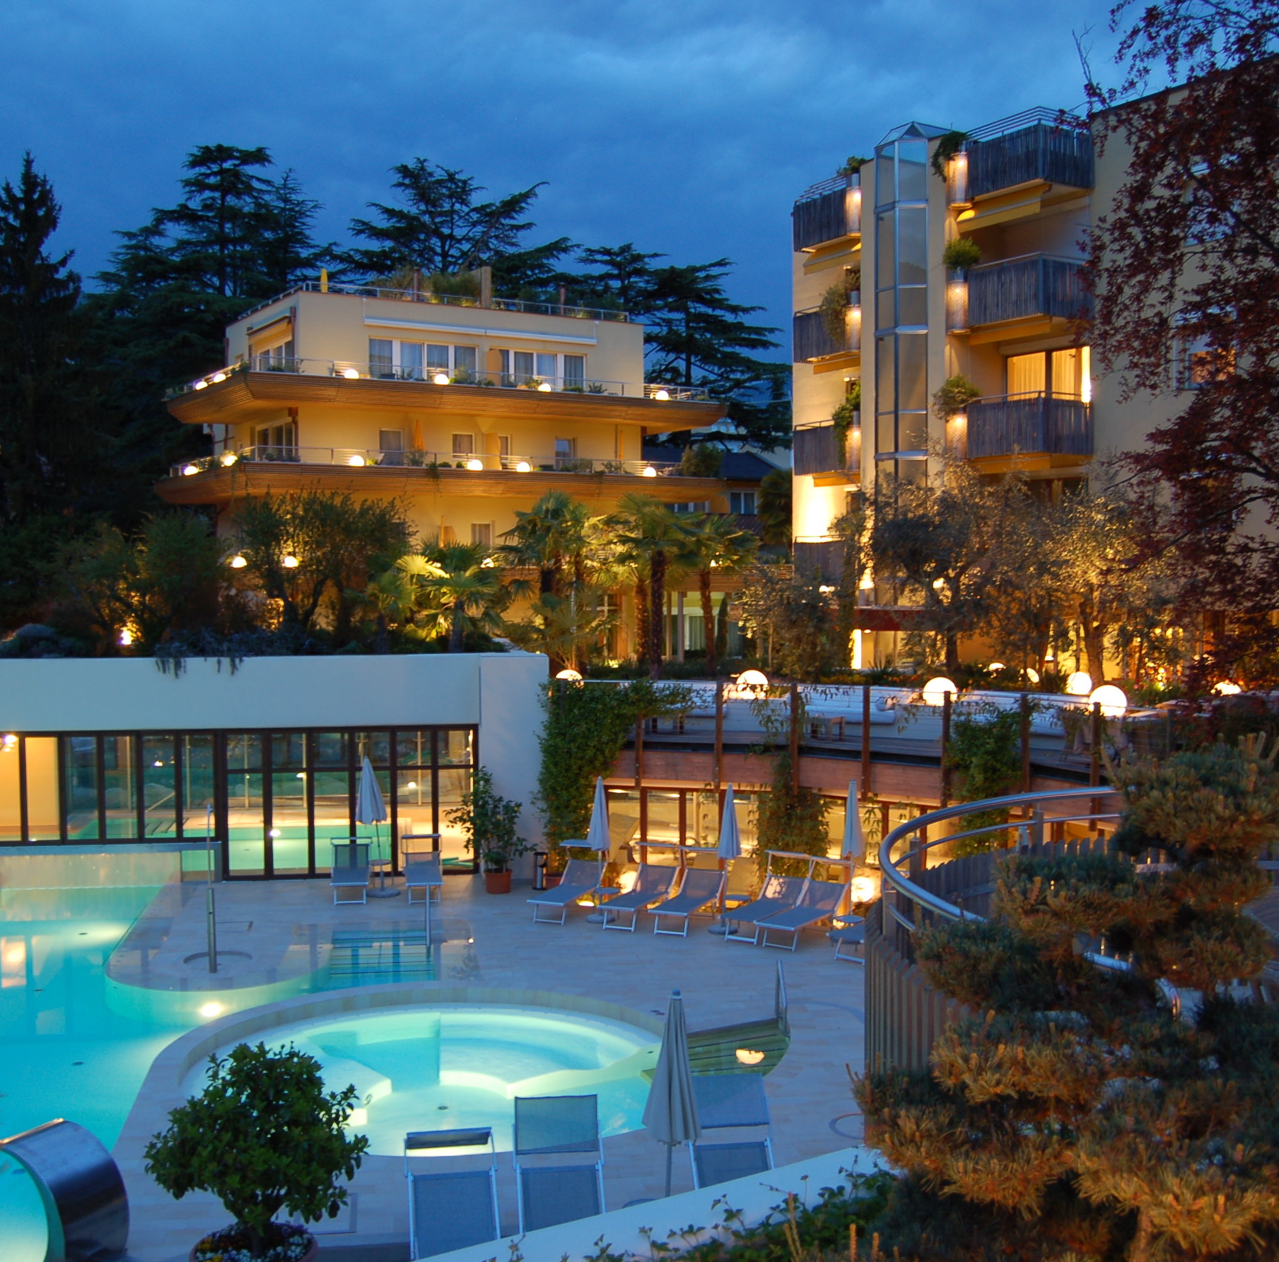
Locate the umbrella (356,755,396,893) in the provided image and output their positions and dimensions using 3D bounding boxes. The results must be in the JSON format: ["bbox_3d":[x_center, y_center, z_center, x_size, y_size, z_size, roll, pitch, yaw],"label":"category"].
[{"bbox_3d":[-4.754,3.530,25.808,0.660,2.460,0.620,0,3,0],"label":"umbrella"}]

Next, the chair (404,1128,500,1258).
[{"bbox_3d":[-1.488,4.967,11.424,0.740,1.200,1.880,-1,3,-8],"label":"chair"}]

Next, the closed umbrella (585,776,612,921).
[{"bbox_3d":[-0.665,3.720,24.358,0.500,2.440,0.500,0,3,0],"label":"closed umbrella"}]

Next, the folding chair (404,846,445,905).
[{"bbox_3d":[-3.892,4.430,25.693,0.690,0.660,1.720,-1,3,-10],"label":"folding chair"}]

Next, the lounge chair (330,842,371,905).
[{"bbox_3d":[-5.345,4.429,26.231,0.690,0.900,1.800,-1,3,-8],"label":"lounge chair"}]

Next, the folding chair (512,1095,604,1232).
[{"bbox_3d":[-0.603,4.855,11.563,0.740,1.400,1.900,-1,3,-7],"label":"folding chair"}]

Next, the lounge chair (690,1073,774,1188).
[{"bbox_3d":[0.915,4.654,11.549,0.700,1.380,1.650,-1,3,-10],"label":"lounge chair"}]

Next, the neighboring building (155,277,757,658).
[{"bbox_3d":[-7.736,-6.141,57.022,19.700,13.400,13.000,-2,3,-31],"label":"neighboring building"}]

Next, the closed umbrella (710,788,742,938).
[{"bbox_3d":[1.453,3.747,23.522,0.520,2.440,0.520,0,3,0],"label":"closed umbrella"}]

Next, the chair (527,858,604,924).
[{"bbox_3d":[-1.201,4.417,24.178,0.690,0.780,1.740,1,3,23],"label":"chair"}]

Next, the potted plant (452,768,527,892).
[{"bbox_3d":[-2.744,3.691,26.451,1.400,2.320,1.250,-1,3,-7],"label":"potted plant"}]

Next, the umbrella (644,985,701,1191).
[{"bbox_3d":[0.268,4.294,12.090,0.500,2.460,0.500,0,3,0],"label":"umbrella"}]

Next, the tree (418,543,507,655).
[{"bbox_3d":[-3.713,-0.547,30.057,1.850,2.600,1.850,0,3,0],"label":"tree"}]

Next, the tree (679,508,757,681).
[{"bbox_3d":[1.930,-0.871,35.089,1.950,4.100,1.950,0,3,0],"label":"tree"}]

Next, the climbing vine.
[{"bbox_3d":[-0.572,2.566,26.754,2.800,3.300,0.900,0,3,12],"label":"climbing vine"}]

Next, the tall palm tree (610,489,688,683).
[{"bbox_3d":[0.222,-1.002,33.096,1.800,4.400,1.800,0,3,0],"label":"tall palm tree"}]

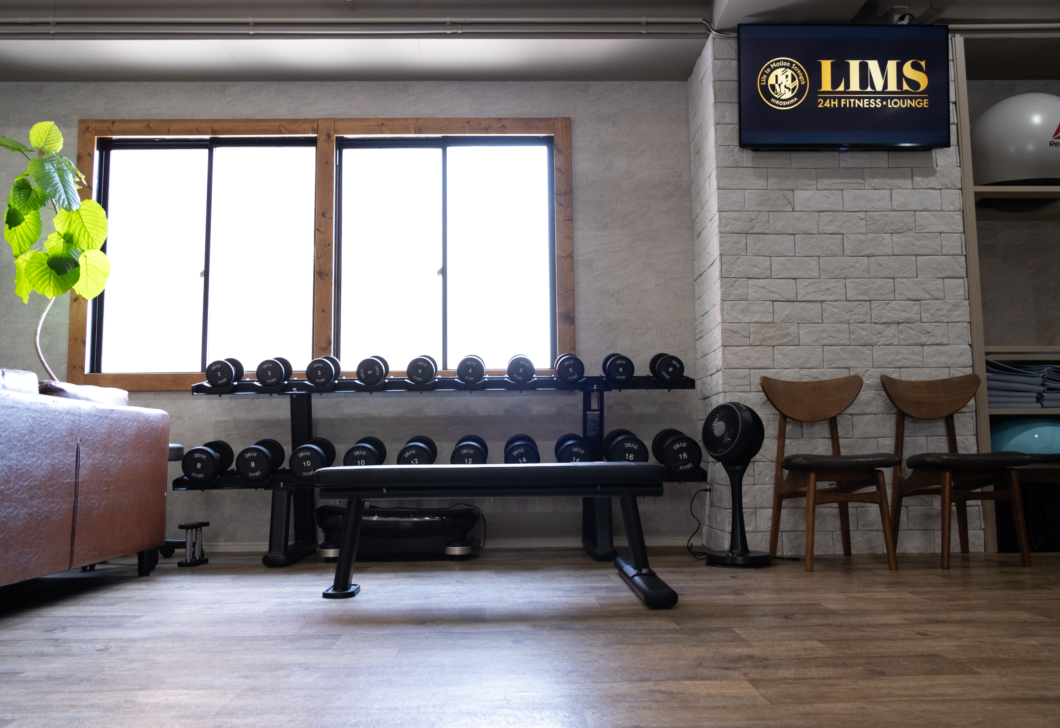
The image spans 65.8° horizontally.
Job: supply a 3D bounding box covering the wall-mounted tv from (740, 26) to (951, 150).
[{"bbox_3d":[1.430,-1.262,3.763,0.967,0.561,0.080,0,-1,-1],"label":"wall-mounted tv"}]

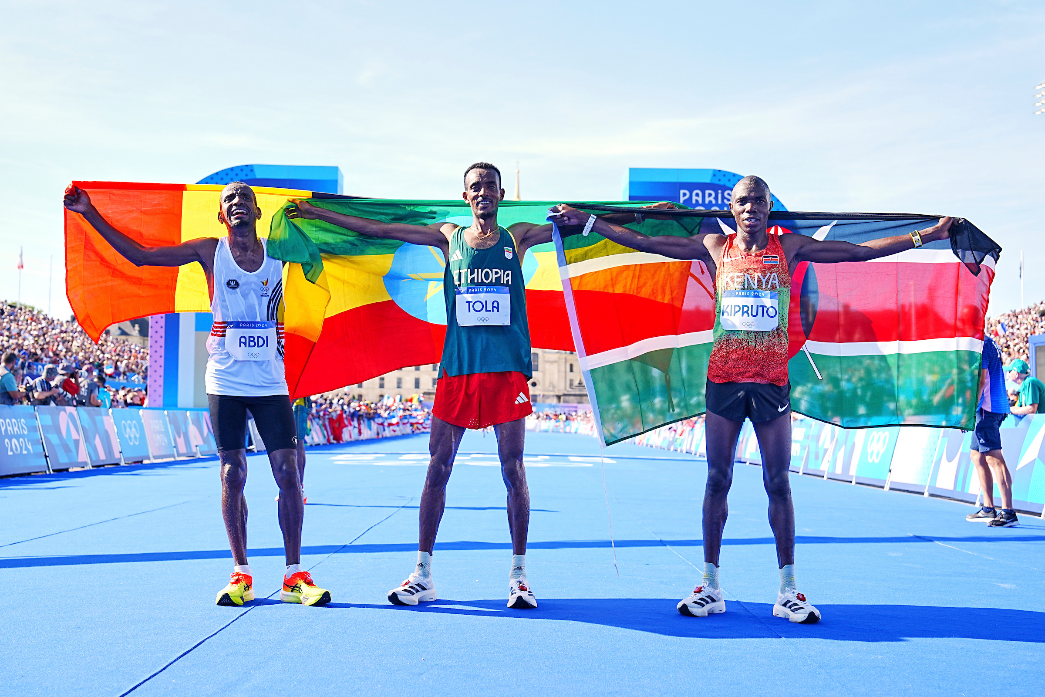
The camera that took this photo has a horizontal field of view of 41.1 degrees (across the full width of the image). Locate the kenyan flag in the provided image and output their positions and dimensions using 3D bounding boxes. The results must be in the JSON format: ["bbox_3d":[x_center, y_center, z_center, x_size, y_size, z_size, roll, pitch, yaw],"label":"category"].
[{"bbox_3d":[1.043,-0.094,5.730,1.820,0.980,0.420,1,-3,3],"label":"kenyan flag"}]

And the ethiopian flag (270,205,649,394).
[{"bbox_3d":[-0.164,-0.213,5.900,1.820,0.850,0.380,1,-3,0],"label":"ethiopian flag"}]

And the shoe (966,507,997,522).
[{"bbox_3d":[3.774,1.366,11.450,0.270,0.115,0.100,0,-3,10],"label":"shoe"}]

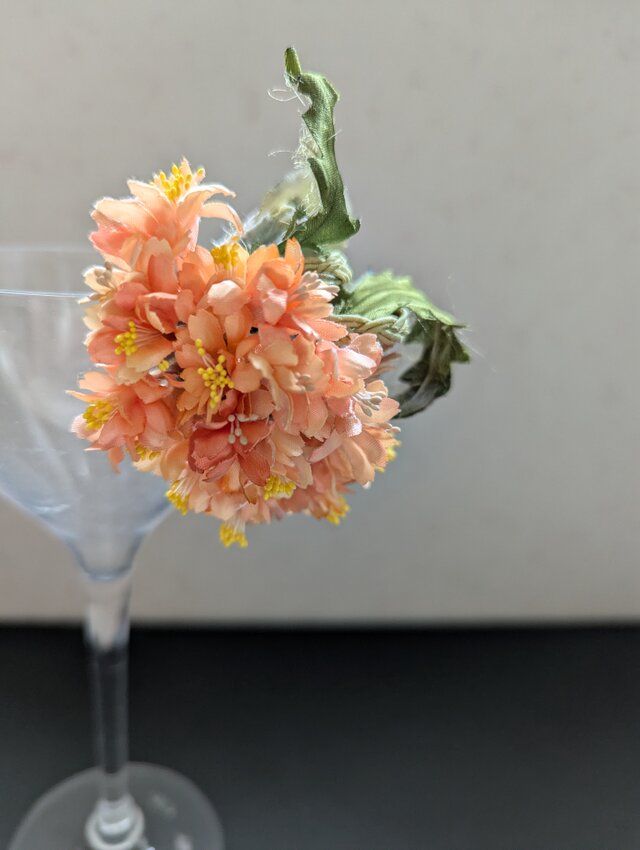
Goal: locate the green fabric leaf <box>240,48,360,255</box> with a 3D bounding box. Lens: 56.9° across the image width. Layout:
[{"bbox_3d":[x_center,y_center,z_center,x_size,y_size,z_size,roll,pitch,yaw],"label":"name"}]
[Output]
[{"bbox_3d":[-0.006,-0.082,0.178,0.035,0.060,0.030,2,10,0],"label":"green fabric leaf"}]

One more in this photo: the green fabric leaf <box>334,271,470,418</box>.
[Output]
[{"bbox_3d":[0.024,-0.024,0.175,0.040,0.043,0.034,-1,10,-17],"label":"green fabric leaf"}]

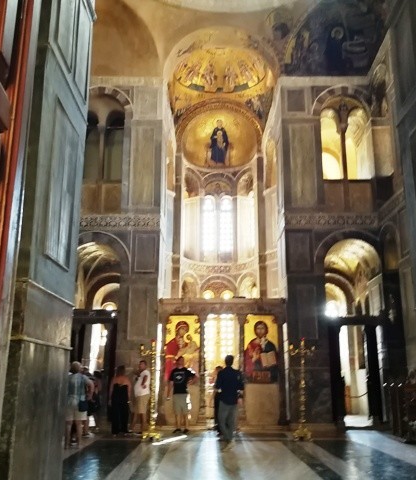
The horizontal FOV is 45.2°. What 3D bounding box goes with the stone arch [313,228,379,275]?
[{"bbox_3d":[3.741,0.388,13.626,1.764,1.318,0.500,0,-14,1],"label":"stone arch"}]

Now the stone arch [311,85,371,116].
[{"bbox_3d":[3.907,-3.973,14.712,1.749,1.059,0.500,0,-14,1],"label":"stone arch"}]

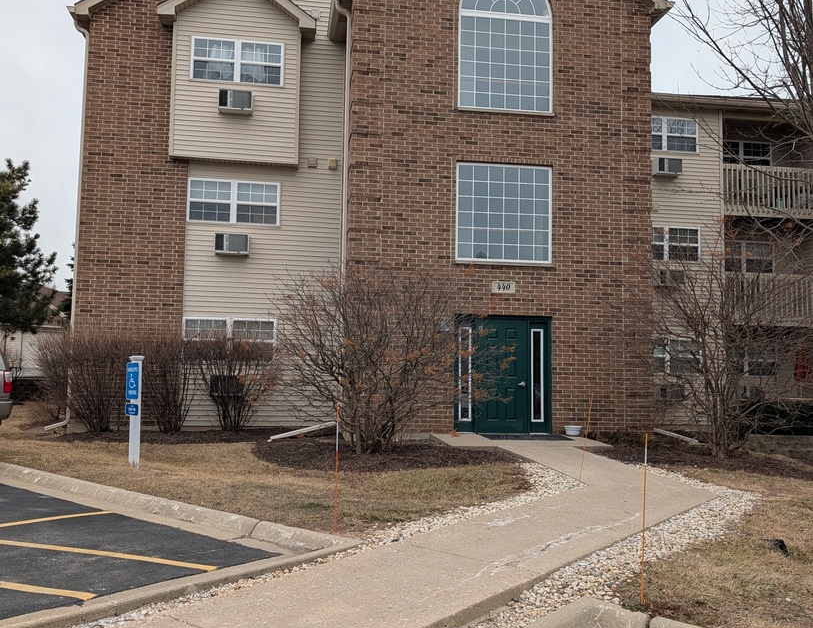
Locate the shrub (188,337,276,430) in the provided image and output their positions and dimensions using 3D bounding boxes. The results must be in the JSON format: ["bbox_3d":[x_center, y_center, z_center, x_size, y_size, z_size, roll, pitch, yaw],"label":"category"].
[{"bbox_3d":[-3.284,1.302,14.181,1.702,1.827,1.500,2,-4,-8],"label":"shrub"}]

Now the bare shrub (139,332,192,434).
[{"bbox_3d":[-4.454,1.250,13.921,0.933,1.886,1.100,2,-4,-8],"label":"bare shrub"}]

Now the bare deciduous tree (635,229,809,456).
[{"bbox_3d":[4.841,0.412,11.469,2.650,3.471,2.500,2,-4,-8],"label":"bare deciduous tree"}]

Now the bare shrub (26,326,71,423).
[{"bbox_3d":[-6.625,1.135,13.880,0.850,1.807,1.000,2,-4,-8],"label":"bare shrub"}]

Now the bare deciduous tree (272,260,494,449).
[{"bbox_3d":[-0.204,0.645,11.159,3.355,2.777,2.900,2,-4,-8],"label":"bare deciduous tree"}]

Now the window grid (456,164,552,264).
[{"bbox_3d":[1.810,-1.846,13.794,1.813,1.801,0.120,2,-4,-8],"label":"window grid"}]

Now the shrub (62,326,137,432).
[{"bbox_3d":[-5.632,1.212,13.810,1.330,1.890,1.350,2,-4,-8],"label":"shrub"}]

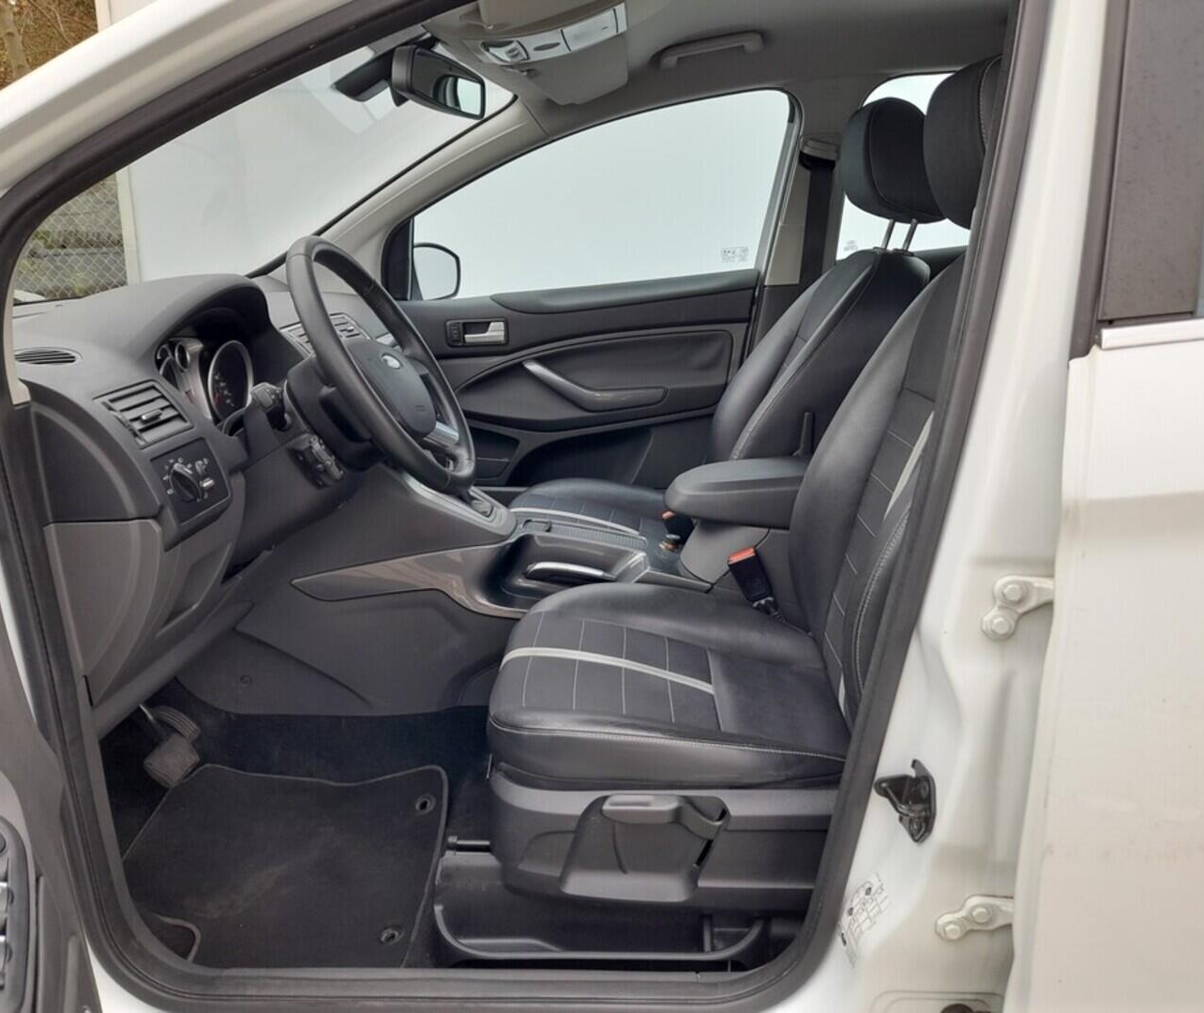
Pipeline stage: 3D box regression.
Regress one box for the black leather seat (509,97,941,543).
[{"bbox_3d":[0.216,-0.340,1.943,0.830,0.890,0.520,0,15,1],"label":"black leather seat"}]

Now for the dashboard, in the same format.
[{"bbox_3d":[-0.623,-0.160,1.621,0.550,0.470,1.380,0,15,1],"label":"dashboard"}]

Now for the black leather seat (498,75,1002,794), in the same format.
[{"bbox_3d":[0.227,-0.124,1.234,0.730,0.840,0.520,0,15,1],"label":"black leather seat"}]

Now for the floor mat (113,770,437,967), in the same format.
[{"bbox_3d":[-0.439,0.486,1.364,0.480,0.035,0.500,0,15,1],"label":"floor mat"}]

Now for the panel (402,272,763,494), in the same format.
[{"bbox_3d":[-0.066,-0.269,2.280,0.910,0.540,0.120,0,15,1],"label":"panel"}]

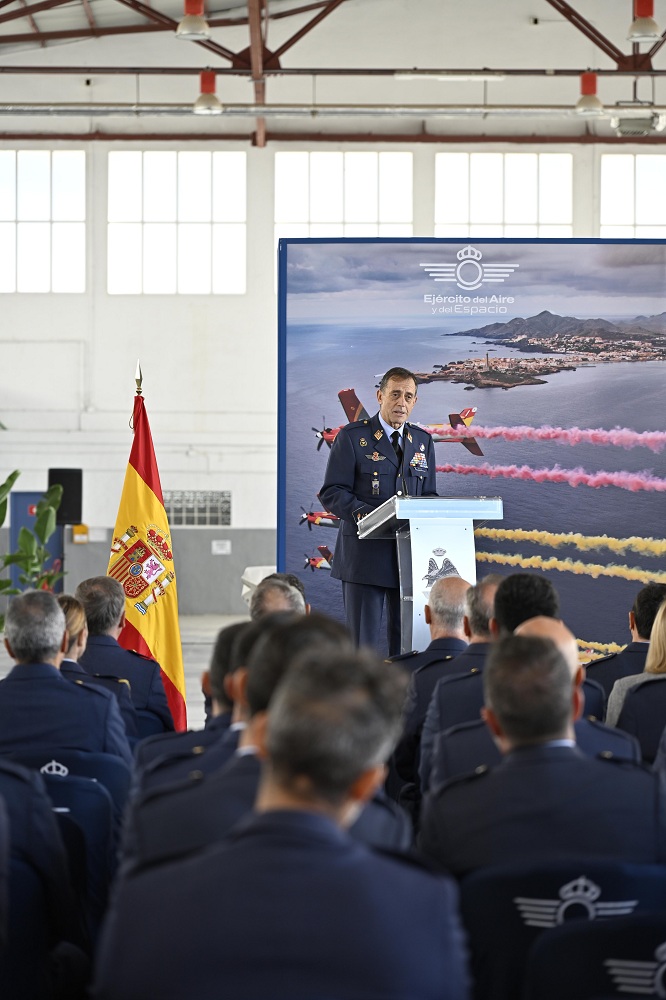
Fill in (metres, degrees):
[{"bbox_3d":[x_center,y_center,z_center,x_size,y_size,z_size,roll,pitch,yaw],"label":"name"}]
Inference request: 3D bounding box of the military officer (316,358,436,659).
[{"bbox_3d":[0.200,0.295,14.650,0.560,1.760,0.430,0,0,-25],"label":"military officer"}]

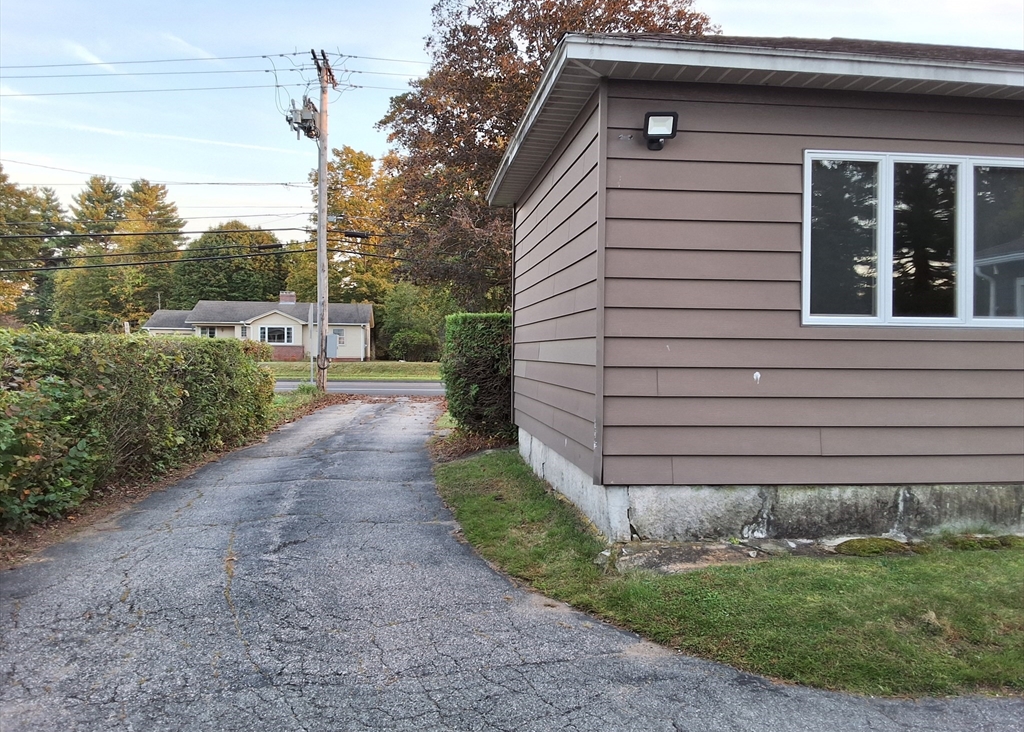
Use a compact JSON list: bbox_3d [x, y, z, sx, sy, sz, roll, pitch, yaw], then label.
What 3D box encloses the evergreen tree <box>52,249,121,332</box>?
[{"bbox_3d":[-33.400,-5.000,65.000,5.500,8.400,5.500,1,1,0],"label":"evergreen tree"}]

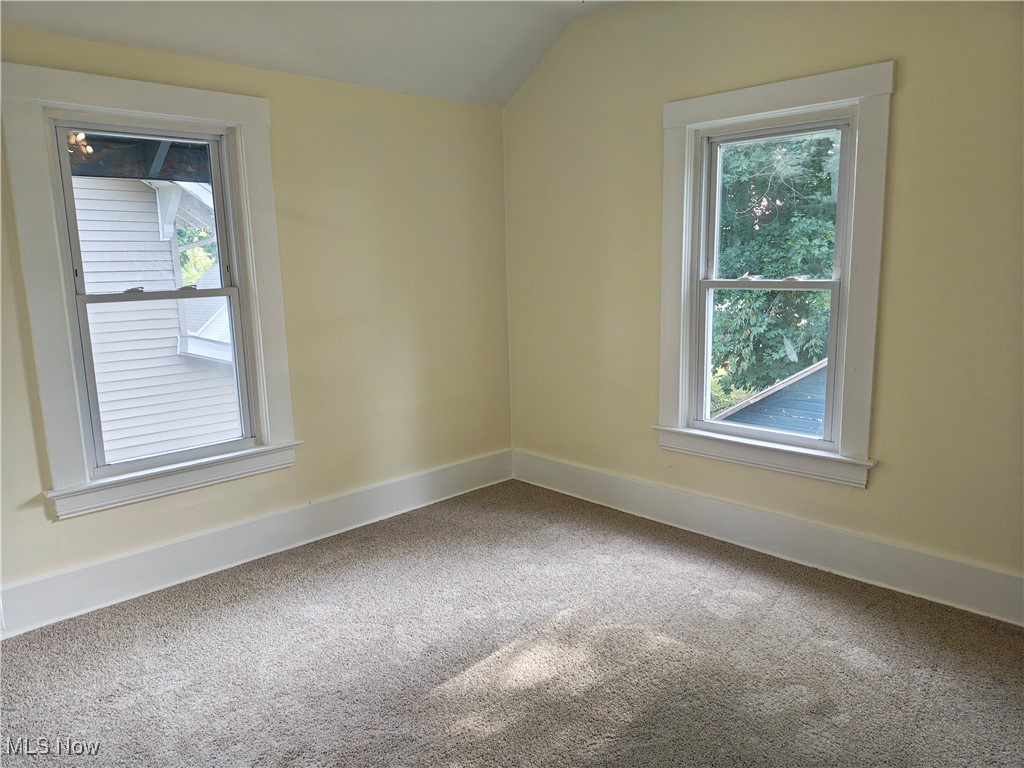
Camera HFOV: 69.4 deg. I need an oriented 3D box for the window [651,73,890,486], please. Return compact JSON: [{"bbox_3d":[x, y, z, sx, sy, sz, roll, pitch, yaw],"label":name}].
[{"bbox_3d":[1.137,-0.457,3.382,0.120,1.723,1.087,-11,14,-43],"label":"window"}]

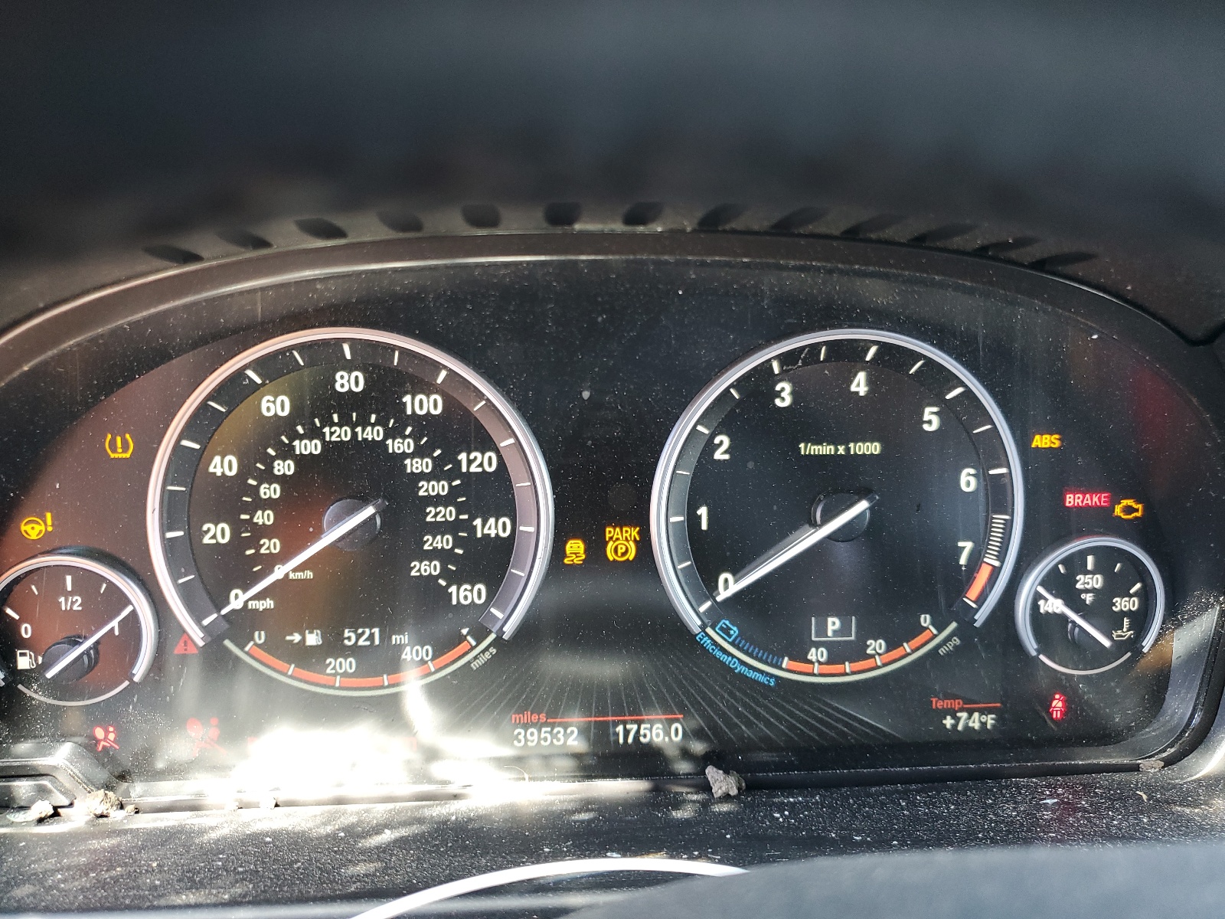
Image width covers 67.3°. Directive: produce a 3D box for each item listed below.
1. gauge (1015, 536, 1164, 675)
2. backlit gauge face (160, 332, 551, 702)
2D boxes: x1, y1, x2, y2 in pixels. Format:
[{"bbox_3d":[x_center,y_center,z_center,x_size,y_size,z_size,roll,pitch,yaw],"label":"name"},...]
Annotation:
[{"bbox_3d":[0.140,0.043,0.268,0.043,0.042,0.012,-1,7,-5],"label":"gauge"},{"bbox_3d":[-0.070,0.016,0.246,0.104,0.101,0.016,-1,7,-5],"label":"backlit gauge face"}]

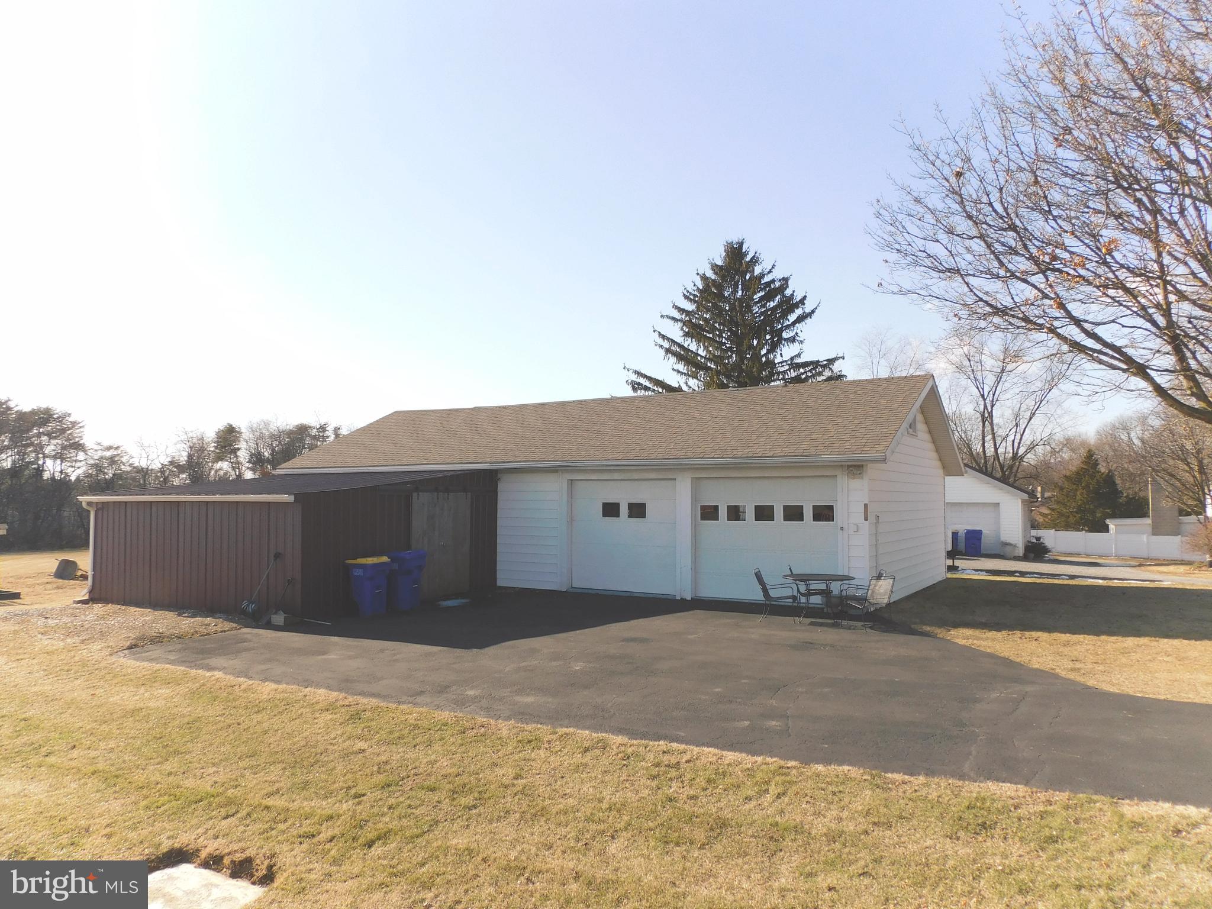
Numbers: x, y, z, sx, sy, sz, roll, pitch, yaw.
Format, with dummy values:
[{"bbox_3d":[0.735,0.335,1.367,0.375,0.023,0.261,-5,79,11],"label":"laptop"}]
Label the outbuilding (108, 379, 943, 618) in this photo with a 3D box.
[{"bbox_3d":[-1.316,0.768,20.805,16.900,5.010,14.050,-2,-4,32],"label":"outbuilding"}]

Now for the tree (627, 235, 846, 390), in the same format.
[{"bbox_3d":[5.554,-2.492,36.184,9.600,13.432,9.600,-2,-4,32],"label":"tree"}]

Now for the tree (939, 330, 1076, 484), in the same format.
[{"bbox_3d":[22.915,-0.760,48.103,7.800,12.674,7.800,-2,-4,32],"label":"tree"}]

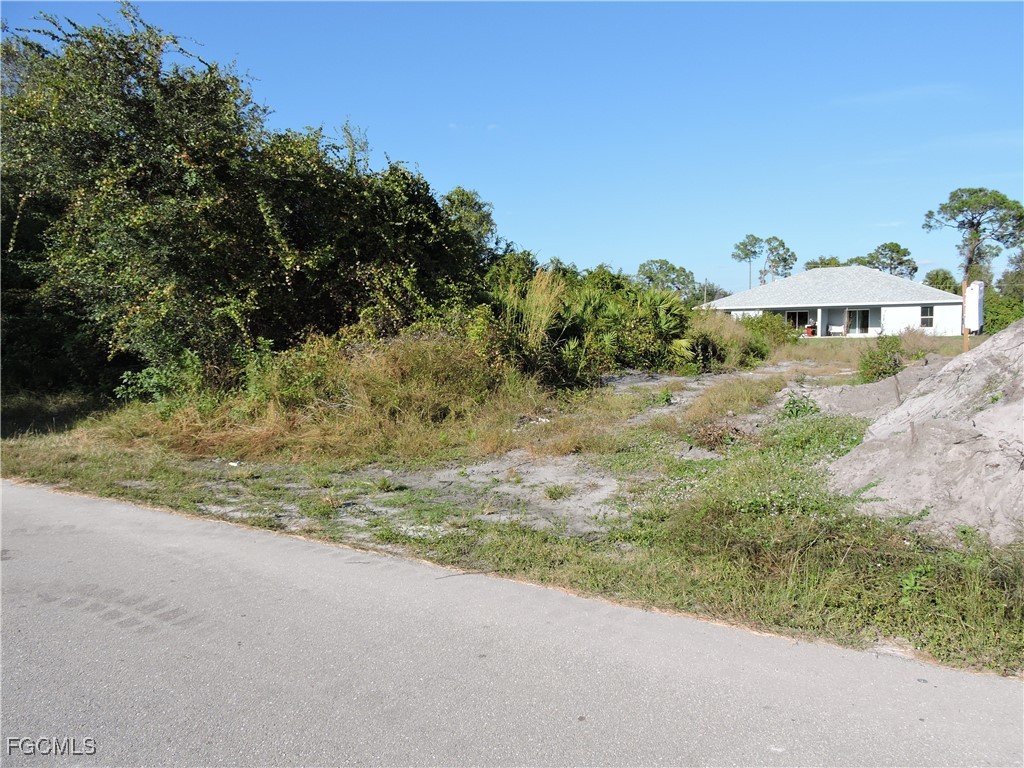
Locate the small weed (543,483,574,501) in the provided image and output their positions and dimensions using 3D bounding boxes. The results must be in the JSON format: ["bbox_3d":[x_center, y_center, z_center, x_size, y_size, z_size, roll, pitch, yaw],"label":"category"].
[{"bbox_3d":[0.458,1.037,6.850,0.275,0.134,0.250,0,4,4],"label":"small weed"}]

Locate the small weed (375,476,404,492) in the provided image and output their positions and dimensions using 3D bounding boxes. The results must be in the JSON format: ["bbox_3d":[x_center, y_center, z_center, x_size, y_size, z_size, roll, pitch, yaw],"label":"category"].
[{"bbox_3d":[-1.242,1.019,7.200,0.289,0.125,0.250,-1,4,-10],"label":"small weed"}]

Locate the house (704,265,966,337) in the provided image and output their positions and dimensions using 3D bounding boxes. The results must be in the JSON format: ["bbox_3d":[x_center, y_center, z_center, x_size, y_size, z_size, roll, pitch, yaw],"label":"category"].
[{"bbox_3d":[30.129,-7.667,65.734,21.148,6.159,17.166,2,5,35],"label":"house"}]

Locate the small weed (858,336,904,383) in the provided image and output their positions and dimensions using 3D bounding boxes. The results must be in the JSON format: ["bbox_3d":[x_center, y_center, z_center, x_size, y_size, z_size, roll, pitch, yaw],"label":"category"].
[{"bbox_3d":[9.159,-0.632,17.600,1.083,1.159,1.000,2,5,27],"label":"small weed"}]

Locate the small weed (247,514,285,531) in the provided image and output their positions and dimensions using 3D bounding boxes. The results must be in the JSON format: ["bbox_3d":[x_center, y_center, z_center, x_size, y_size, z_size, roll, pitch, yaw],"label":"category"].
[{"bbox_3d":[-2.048,1.151,5.900,0.300,0.100,0.270,-2,5,-20],"label":"small weed"}]

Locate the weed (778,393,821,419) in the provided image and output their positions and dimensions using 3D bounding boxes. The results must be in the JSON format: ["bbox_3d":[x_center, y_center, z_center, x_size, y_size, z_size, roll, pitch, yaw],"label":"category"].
[{"bbox_3d":[4.859,0.380,12.000,0.674,0.427,0.600,1,5,22],"label":"weed"}]

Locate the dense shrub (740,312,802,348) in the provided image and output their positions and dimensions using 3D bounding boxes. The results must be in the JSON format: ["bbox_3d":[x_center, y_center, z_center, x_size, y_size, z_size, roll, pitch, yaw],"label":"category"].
[{"bbox_3d":[11.331,-2.250,31.006,2.572,1.722,2.500,1,5,20],"label":"dense shrub"}]

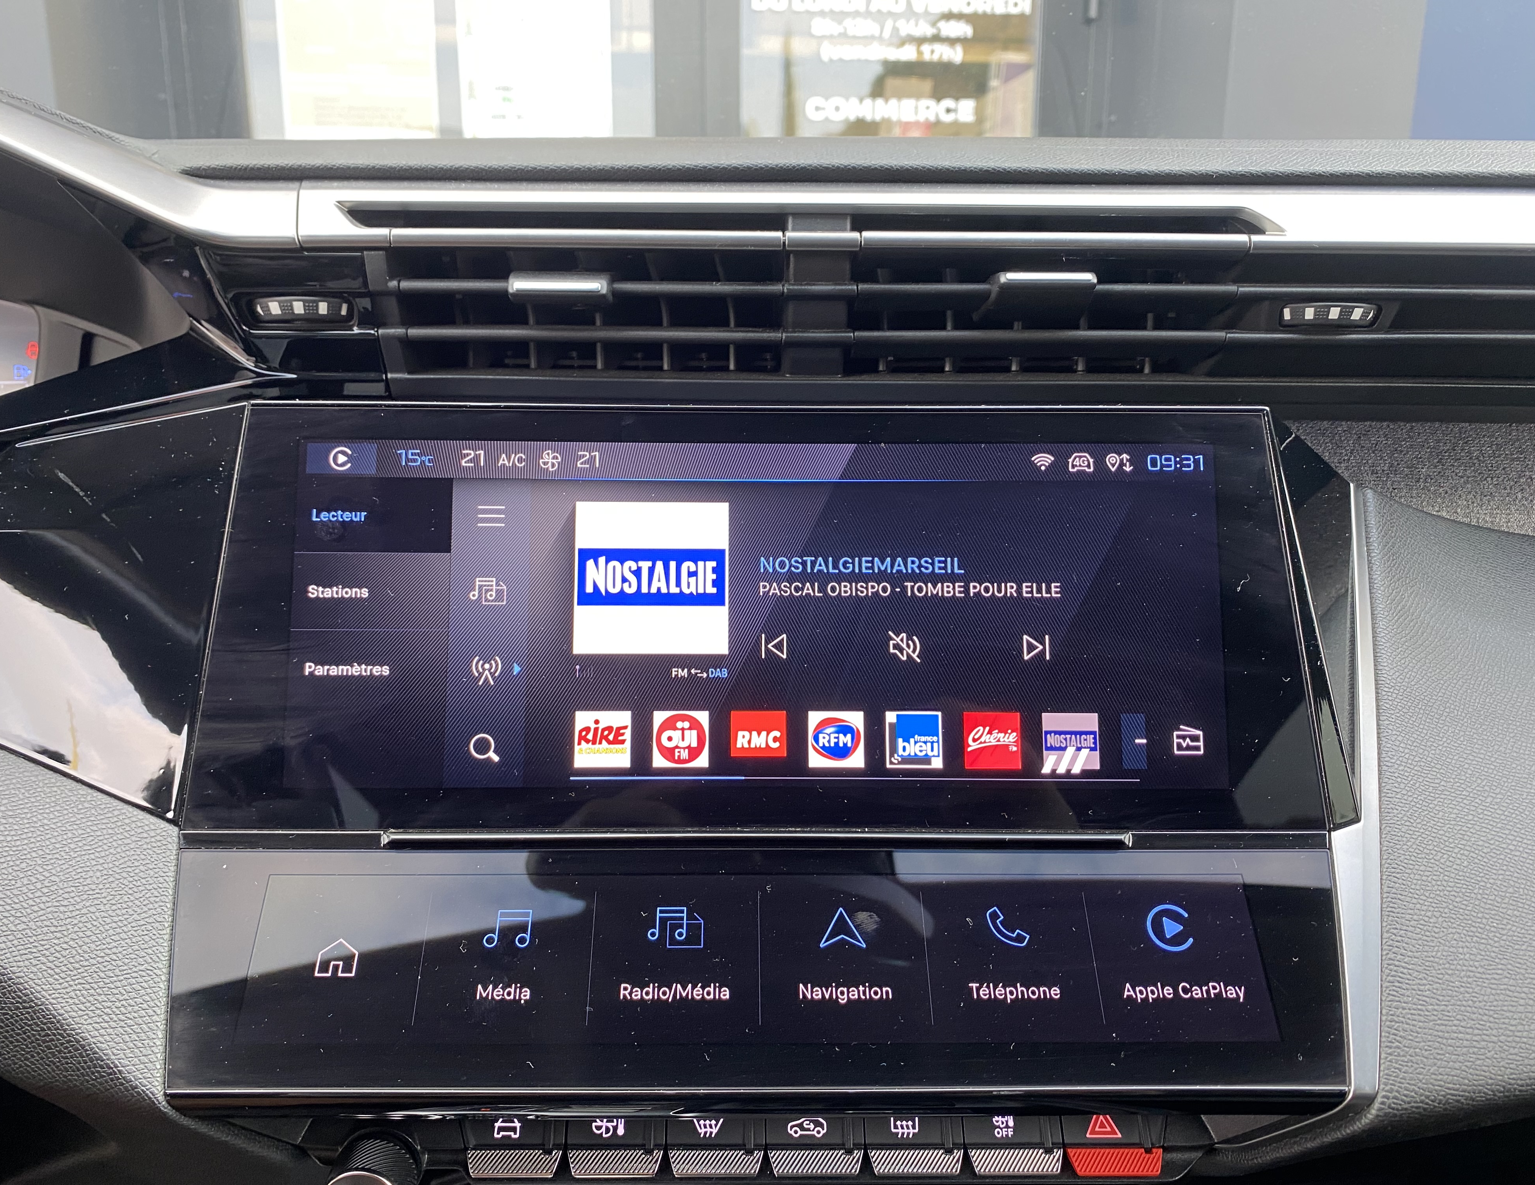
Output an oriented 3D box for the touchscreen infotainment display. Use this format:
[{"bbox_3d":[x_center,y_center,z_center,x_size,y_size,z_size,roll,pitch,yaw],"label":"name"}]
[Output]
[{"bbox_3d":[-0.002,0.007,0.315,0.289,0.110,0.020,0,-7,-1],"label":"touchscreen infotainment display"}]

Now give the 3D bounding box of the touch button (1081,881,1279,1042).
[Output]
[{"bbox_3d":[0.098,0.088,0.284,0.040,0.038,0.005,0,-32,-1],"label":"touch button"}]

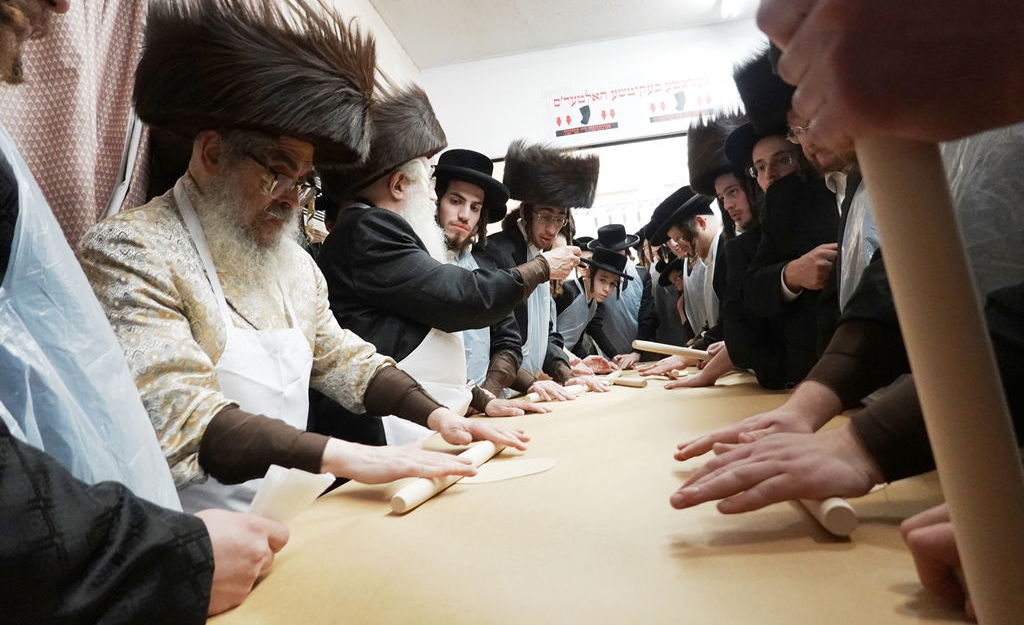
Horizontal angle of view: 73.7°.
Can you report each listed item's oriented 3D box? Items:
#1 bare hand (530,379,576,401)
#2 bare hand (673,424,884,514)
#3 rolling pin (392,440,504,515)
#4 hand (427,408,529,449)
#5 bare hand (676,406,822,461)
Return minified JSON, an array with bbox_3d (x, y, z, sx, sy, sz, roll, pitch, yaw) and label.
[{"bbox_3d":[0.111,0.215,1.865,0.090,0.055,0.170,-5,8,-39],"label":"bare hand"},{"bbox_3d":[0.260,0.158,0.678,0.205,0.060,0.110,-5,-1,-12],"label":"bare hand"},{"bbox_3d":[-0.073,0.233,1.052,0.026,0.026,0.430,-6,-1,18],"label":"rolling pin"},{"bbox_3d":[-0.054,0.207,1.225,0.190,0.060,0.100,9,5,22],"label":"hand"},{"bbox_3d":[0.308,0.155,0.882,0.200,0.060,0.100,-9,0,-15],"label":"bare hand"}]

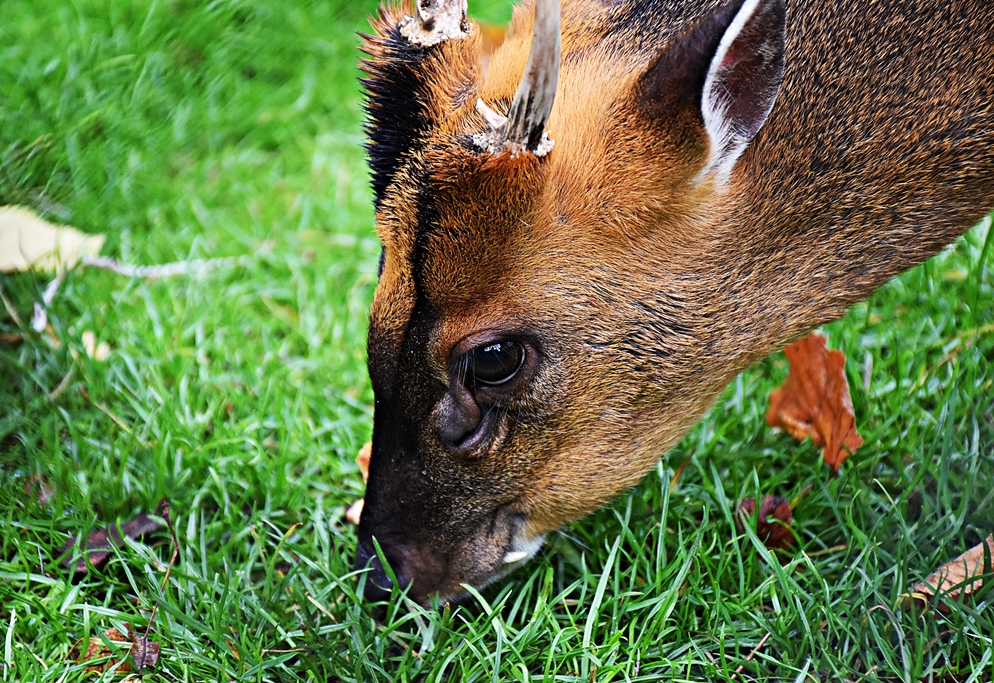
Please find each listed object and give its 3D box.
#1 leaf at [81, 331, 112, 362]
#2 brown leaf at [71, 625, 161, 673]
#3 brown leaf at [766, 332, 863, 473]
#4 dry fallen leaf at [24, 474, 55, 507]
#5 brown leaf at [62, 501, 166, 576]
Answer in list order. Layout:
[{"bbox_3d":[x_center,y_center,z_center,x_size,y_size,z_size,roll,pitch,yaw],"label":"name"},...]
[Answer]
[{"bbox_3d":[-0.168,0.002,1.791,0.013,0.007,0.012,0,35,0],"label":"leaf"},{"bbox_3d":[-0.146,0.117,1.627,0.035,0.009,0.023,0,35,0],"label":"brown leaf"},{"bbox_3d":[0.129,0.024,1.733,0.042,0.043,0.037,0,35,0],"label":"brown leaf"},{"bbox_3d":[-0.184,0.059,1.710,0.014,0.008,0.015,0,35,0],"label":"dry fallen leaf"},{"bbox_3d":[-0.151,0.077,1.684,0.045,0.011,0.021,-18,39,-24],"label":"brown leaf"}]

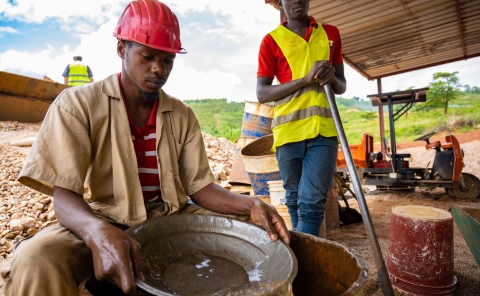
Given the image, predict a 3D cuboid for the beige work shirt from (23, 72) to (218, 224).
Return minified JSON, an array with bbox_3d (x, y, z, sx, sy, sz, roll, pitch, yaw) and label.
[{"bbox_3d":[-0.395,-0.005,1.135,0.610,0.560,0.380,-4,12,-34],"label":"beige work shirt"}]

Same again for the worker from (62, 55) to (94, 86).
[{"bbox_3d":[-2.746,-0.723,5.539,0.520,1.720,0.320,-3,3,-27],"label":"worker"}]

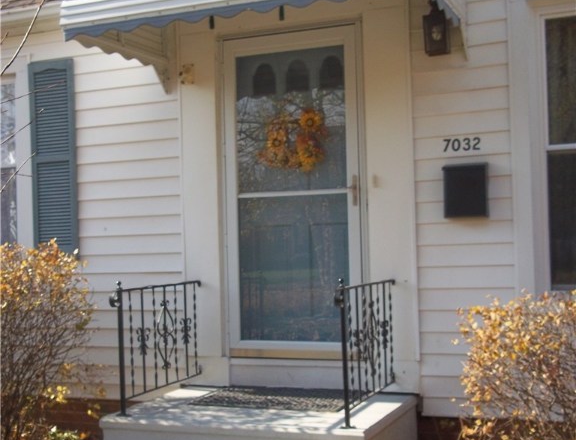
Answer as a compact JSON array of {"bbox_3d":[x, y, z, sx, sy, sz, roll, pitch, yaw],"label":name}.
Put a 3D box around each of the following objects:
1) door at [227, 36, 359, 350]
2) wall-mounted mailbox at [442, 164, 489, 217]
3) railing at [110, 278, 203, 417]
[{"bbox_3d":[0.012,-0.188,5.124,0.915,2.060,0.055,-2,-2,21],"label":"door"},{"bbox_3d":[1.041,-0.171,4.681,0.260,0.315,0.100,-2,-2,21],"label":"wall-mounted mailbox"},{"bbox_3d":[-0.761,0.707,4.814,0.065,0.735,1.010,-2,-2,21],"label":"railing"}]

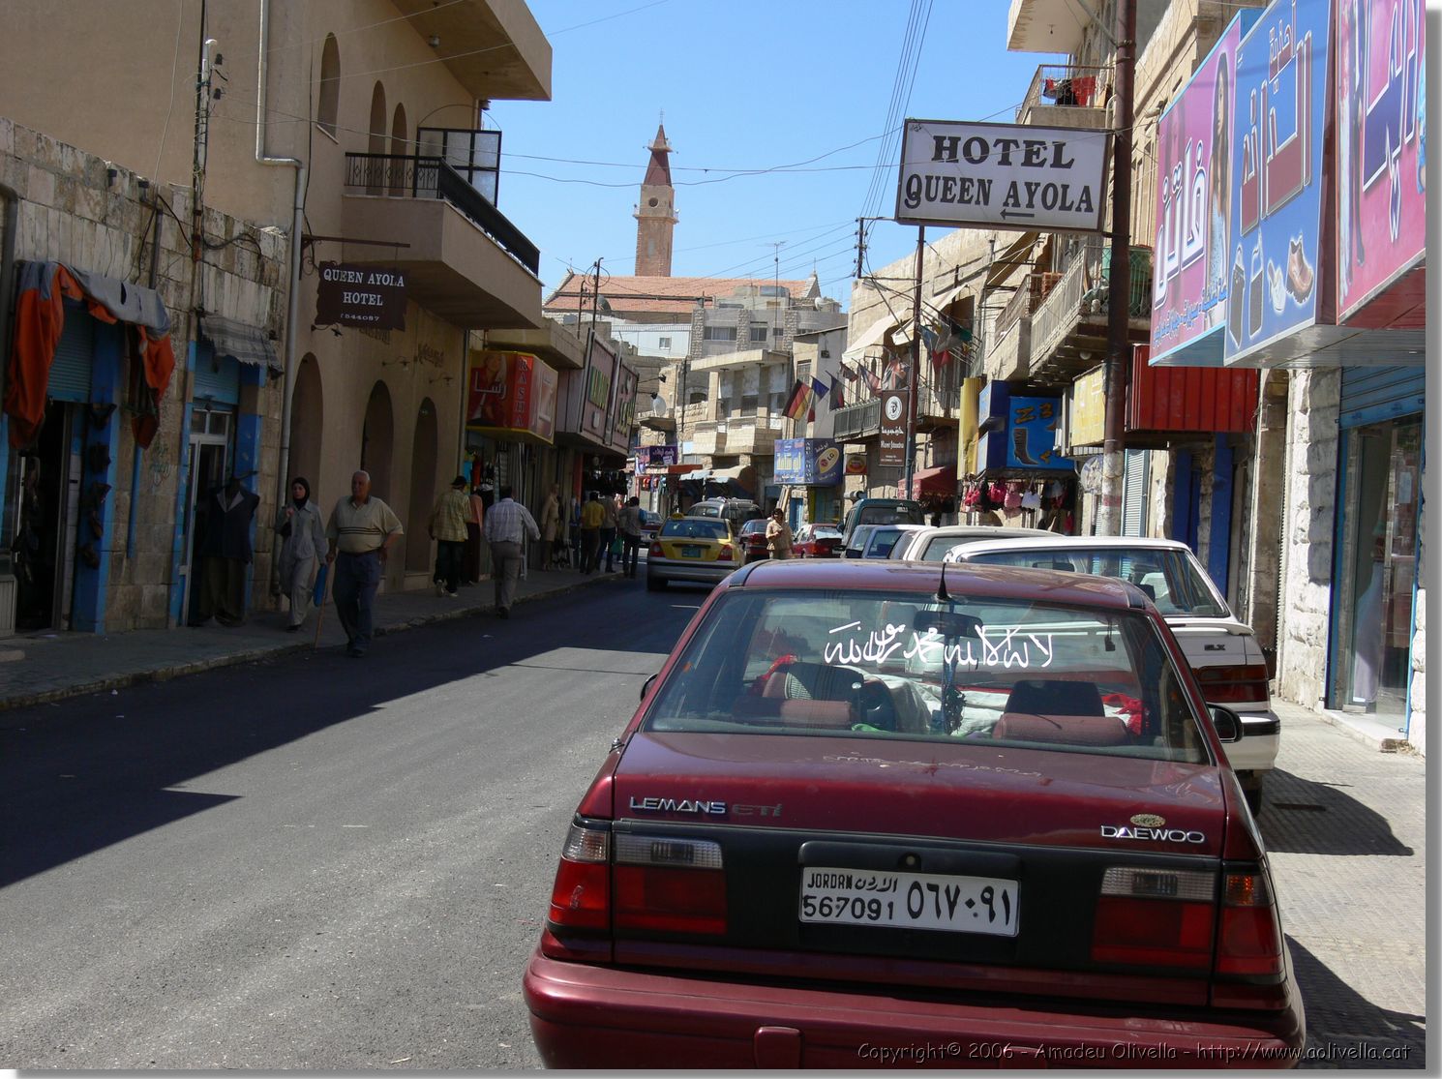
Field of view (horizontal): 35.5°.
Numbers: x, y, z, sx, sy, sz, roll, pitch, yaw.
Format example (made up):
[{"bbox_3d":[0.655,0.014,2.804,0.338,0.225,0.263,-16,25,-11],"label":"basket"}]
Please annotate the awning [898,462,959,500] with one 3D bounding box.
[{"bbox_3d":[5.500,-1.540,59.700,1.050,0.900,3.300,3,0,-6],"label":"awning"}]

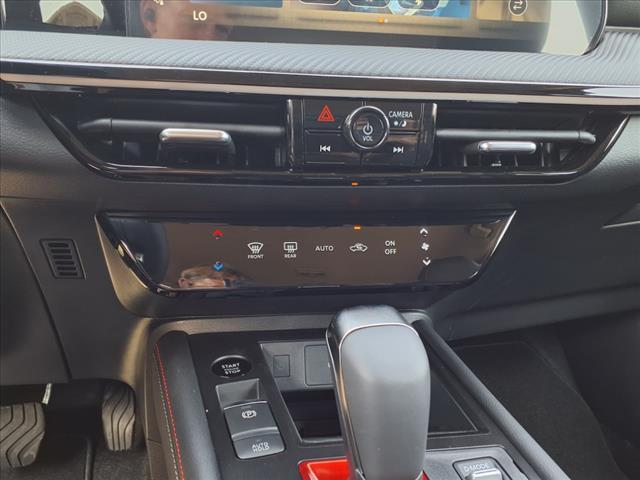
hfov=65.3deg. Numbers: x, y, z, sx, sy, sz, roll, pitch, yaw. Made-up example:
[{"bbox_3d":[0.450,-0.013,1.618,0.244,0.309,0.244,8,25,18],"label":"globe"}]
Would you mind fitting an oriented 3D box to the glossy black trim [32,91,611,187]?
[{"bbox_3d":[0.034,-0.081,0.398,0.460,0.066,0.050,-1,34,-12],"label":"glossy black trim"}]

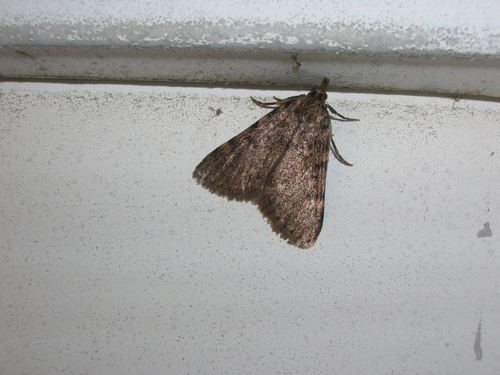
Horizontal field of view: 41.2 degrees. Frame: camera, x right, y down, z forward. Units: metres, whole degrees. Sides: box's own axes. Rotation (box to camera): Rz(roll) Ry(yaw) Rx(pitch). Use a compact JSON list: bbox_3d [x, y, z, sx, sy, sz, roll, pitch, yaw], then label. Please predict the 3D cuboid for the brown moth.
[{"bbox_3d":[0.005,-0.006,0.090,0.019,0.022,0.004,28,-8,22],"label":"brown moth"}]

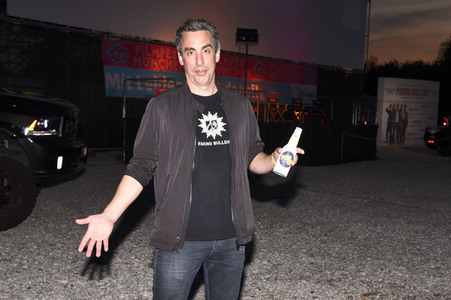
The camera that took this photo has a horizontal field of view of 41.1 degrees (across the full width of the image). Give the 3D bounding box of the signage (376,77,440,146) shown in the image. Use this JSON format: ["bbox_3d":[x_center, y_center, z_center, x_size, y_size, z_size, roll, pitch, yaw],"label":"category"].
[{"bbox_3d":[8.530,-1.717,27.811,4.040,3.010,0.330,-1,5,-36],"label":"signage"}]

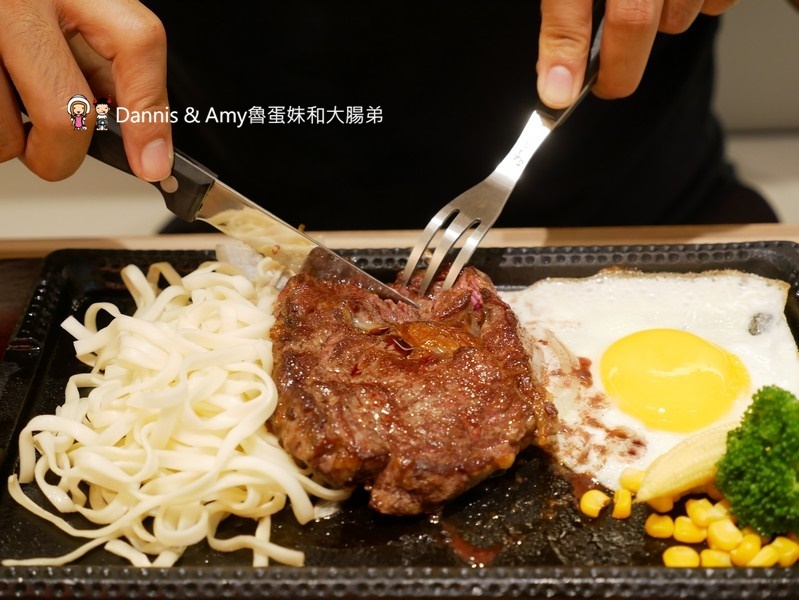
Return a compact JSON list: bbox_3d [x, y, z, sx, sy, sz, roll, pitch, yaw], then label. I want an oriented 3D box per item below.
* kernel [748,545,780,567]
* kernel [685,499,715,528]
[{"bbox_3d":[0.112,0.080,0.425,0.007,0.007,0.011,27,45,31],"label":"kernel"},{"bbox_3d":[0.095,0.067,0.439,0.009,0.008,0.009,0,37,0],"label":"kernel"}]

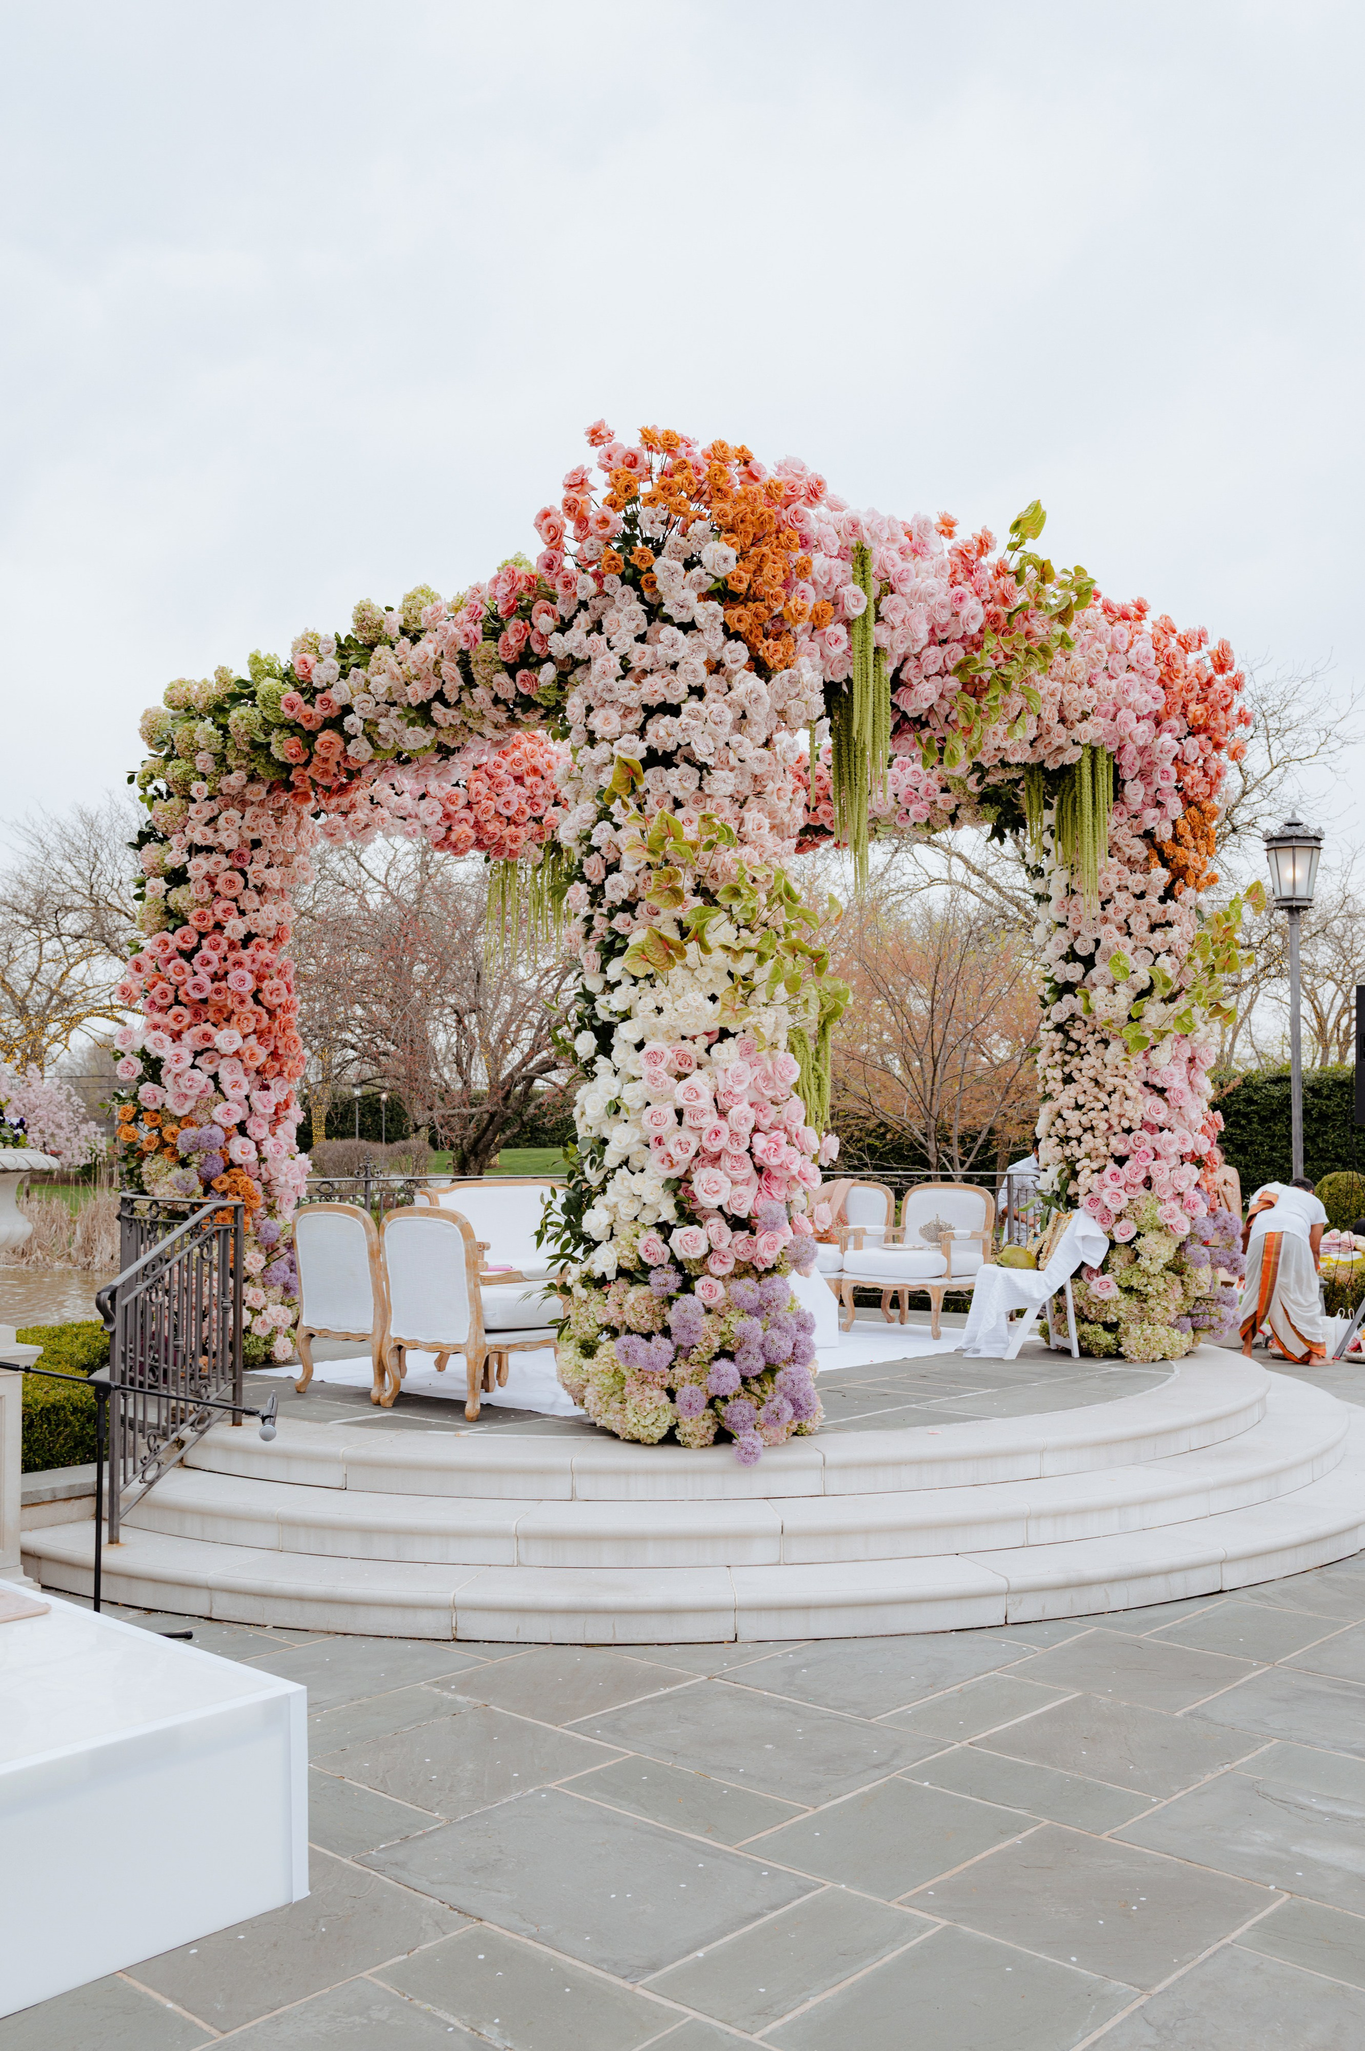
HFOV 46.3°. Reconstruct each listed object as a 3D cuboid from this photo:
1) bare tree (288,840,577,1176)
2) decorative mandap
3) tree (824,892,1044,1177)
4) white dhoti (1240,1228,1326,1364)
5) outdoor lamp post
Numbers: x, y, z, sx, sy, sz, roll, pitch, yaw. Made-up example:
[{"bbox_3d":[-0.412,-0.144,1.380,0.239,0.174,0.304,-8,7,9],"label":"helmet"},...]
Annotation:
[{"bbox_3d":[-6.092,-0.551,40.118,7.800,8.450,7.400,0,-4,0],"label":"bare tree"},{"bbox_3d":[0.029,-0.274,9.286,4.650,4.350,4.650,3,-5,-45],"label":"decorative mandap"},{"bbox_3d":[3.560,0.562,22.008,3.500,4.850,3.500,0,-4,0],"label":"tree"},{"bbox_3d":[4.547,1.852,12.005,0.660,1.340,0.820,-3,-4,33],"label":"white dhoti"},{"bbox_3d":[4.985,0.414,12.798,0.460,4.310,0.460,0,-4,0],"label":"outdoor lamp post"}]

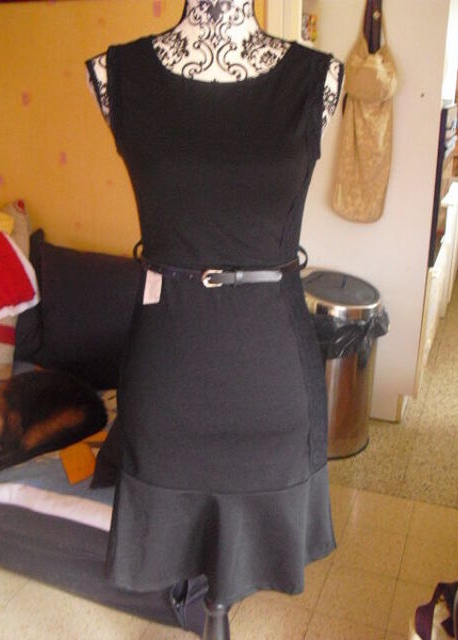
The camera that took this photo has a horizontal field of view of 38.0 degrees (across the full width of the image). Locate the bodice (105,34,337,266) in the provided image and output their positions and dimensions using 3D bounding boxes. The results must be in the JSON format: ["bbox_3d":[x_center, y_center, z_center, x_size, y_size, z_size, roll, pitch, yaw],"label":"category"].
[{"bbox_3d":[-0.012,-0.245,1.026,0.345,0.335,0.225,0,16,-2],"label":"bodice"}]

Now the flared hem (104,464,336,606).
[{"bbox_3d":[-0.010,0.357,1.214,0.420,0.200,0.270,0,16,-2],"label":"flared hem"}]

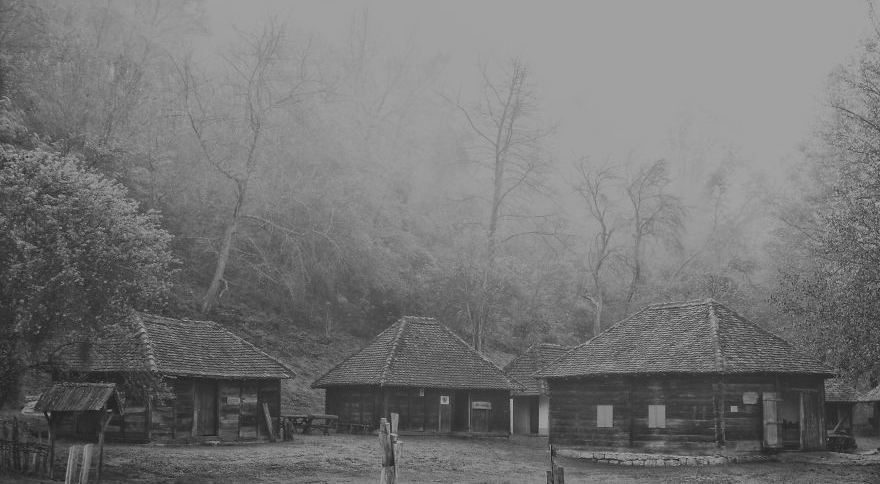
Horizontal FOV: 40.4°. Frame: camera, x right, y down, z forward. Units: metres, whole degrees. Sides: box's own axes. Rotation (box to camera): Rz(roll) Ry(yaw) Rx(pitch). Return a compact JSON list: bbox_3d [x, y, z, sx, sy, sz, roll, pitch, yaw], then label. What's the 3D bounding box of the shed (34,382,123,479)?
[{"bbox_3d":[-7.336,3.841,24.398,1.400,2.030,1.200,-1,-8,8],"label":"shed"}]

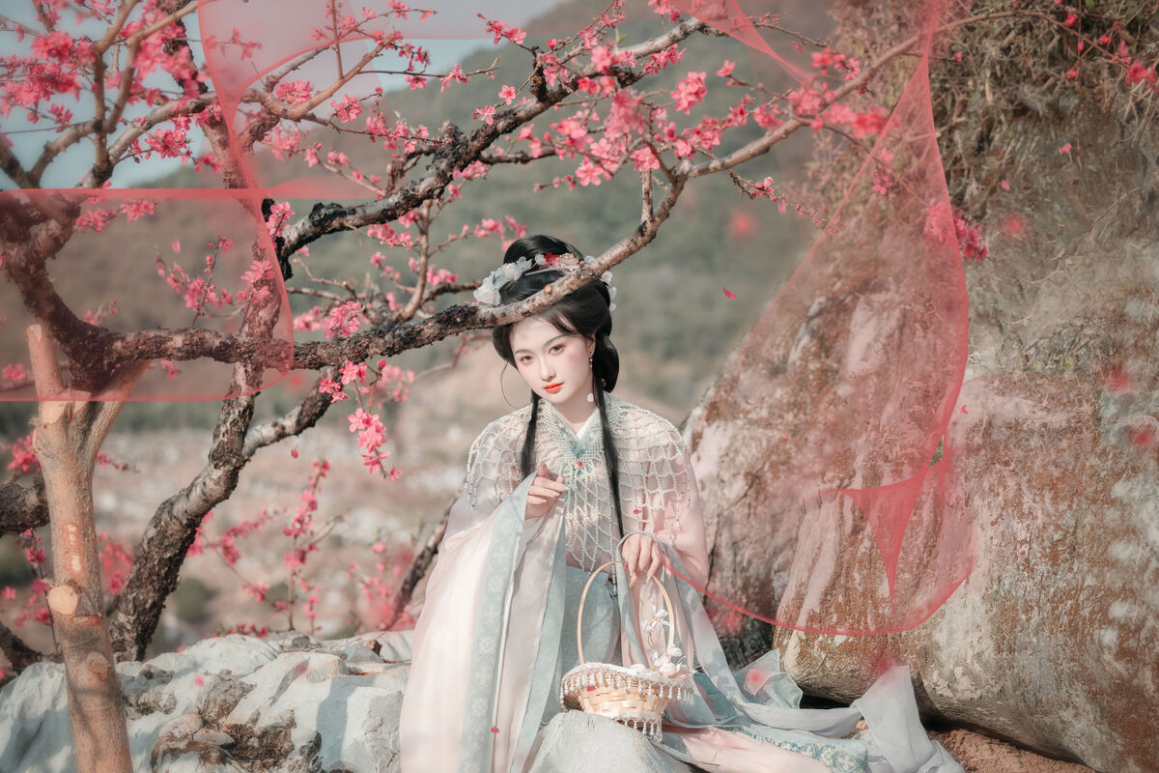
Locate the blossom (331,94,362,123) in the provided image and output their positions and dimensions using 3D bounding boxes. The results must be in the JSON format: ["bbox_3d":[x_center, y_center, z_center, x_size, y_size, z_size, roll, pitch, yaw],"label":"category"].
[{"bbox_3d":[-0.467,-0.558,4.450,0.062,0.058,0.050,0,2,-3],"label":"blossom"}]

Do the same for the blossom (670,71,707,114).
[{"bbox_3d":[0.202,-0.543,4.100,0.068,0.080,0.055,1,2,14],"label":"blossom"}]

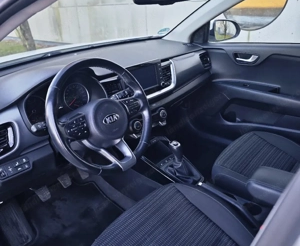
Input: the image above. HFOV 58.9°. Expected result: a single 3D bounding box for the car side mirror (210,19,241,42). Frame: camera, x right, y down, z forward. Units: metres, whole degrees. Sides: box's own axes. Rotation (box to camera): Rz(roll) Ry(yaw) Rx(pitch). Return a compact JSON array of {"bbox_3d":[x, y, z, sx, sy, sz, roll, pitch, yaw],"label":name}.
[{"bbox_3d":[0.493,-0.622,1.780,0.205,0.137,0.100,-14,27,-20],"label":"car side mirror"}]

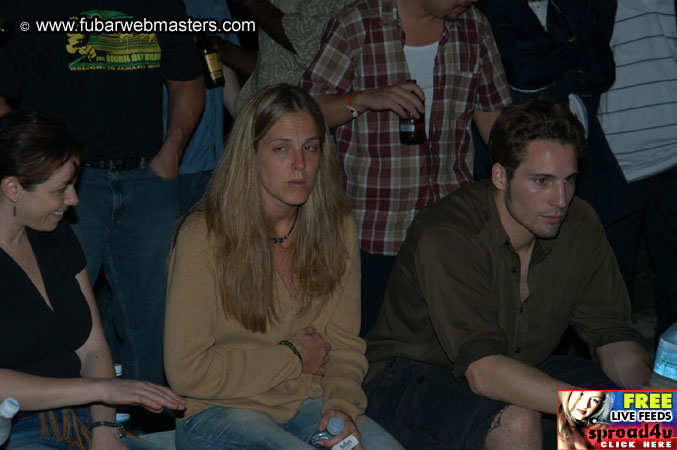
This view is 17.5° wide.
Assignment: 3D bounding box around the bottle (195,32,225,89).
[{"bbox_3d":[-0.434,-0.557,7.250,0.062,0.225,0.062,-18,5,-8],"label":"bottle"}]

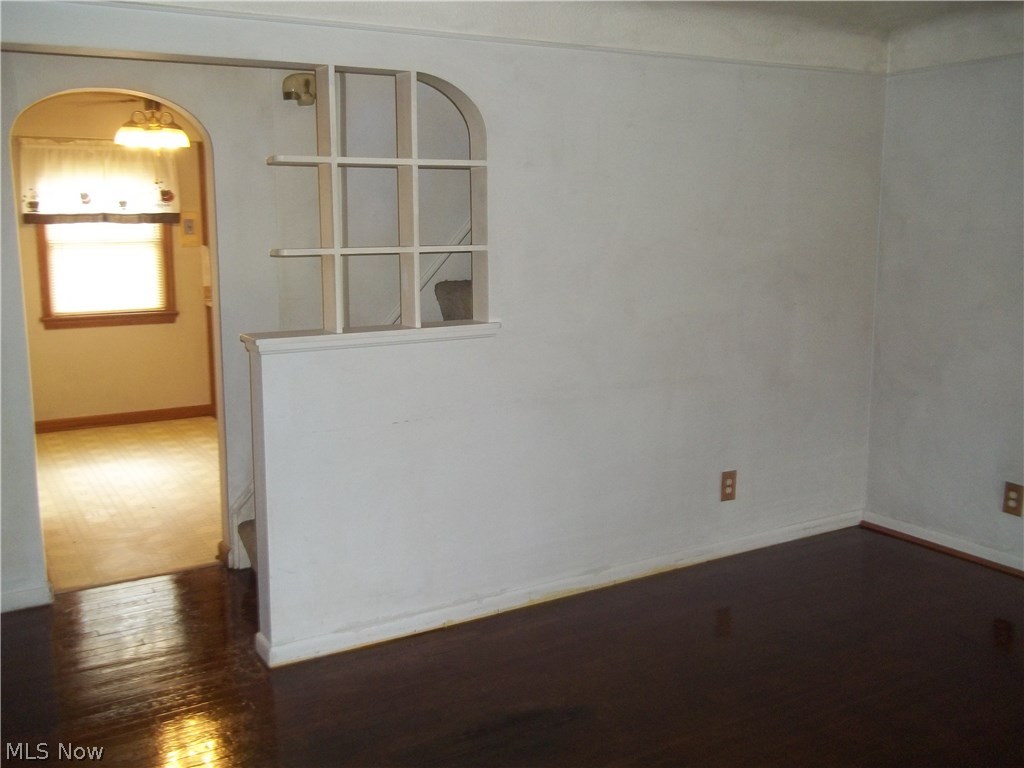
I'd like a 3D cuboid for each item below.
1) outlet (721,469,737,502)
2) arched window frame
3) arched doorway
[{"bbox_3d":[0.970,0.457,4.217,0.085,0.136,0.008,-6,11,-29],"label":"outlet"},{"bbox_3d":[-0.466,-0.626,3.278,0.796,0.869,0.140,-6,11,-29],"label":"arched window frame"},{"bbox_3d":[-1.584,-0.156,3.895,0.747,2.022,0.138,-6,11,-29],"label":"arched doorway"}]

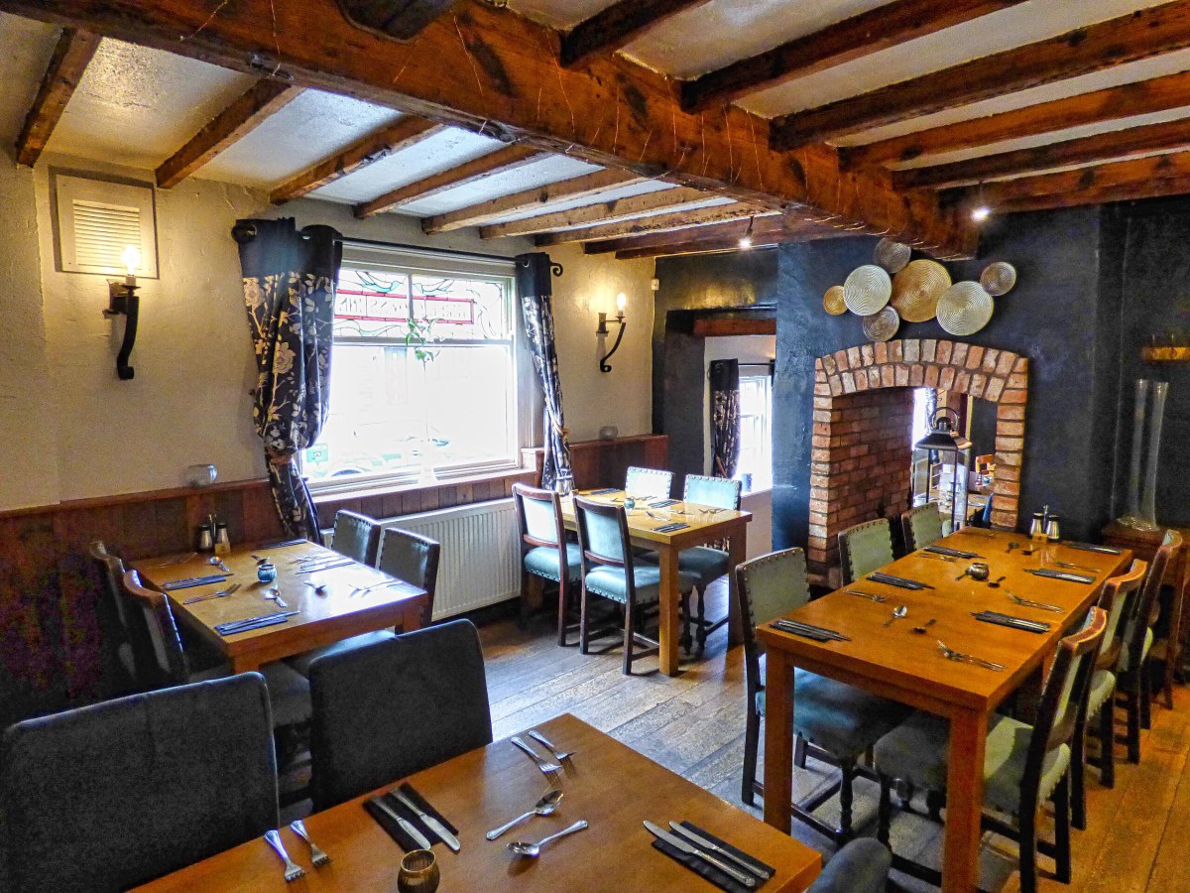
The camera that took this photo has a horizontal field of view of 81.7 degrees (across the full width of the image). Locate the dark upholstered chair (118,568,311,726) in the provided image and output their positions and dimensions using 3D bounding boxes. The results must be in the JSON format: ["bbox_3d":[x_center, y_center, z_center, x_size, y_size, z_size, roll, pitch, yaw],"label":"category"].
[{"bbox_3d":[-1.329,0.898,2.494,0.530,0.920,0.440,-7,10,-44],"label":"dark upholstered chair"}]

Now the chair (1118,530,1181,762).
[{"bbox_3d":[2.173,0.794,3.000,0.450,0.920,0.520,-6,9,-43],"label":"chair"}]

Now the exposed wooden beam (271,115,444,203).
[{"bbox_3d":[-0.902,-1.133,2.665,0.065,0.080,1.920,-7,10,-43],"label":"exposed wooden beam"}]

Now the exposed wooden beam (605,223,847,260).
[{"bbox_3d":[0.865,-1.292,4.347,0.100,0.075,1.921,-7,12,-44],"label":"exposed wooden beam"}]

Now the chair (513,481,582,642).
[{"bbox_3d":[-0.187,0.659,4.159,0.450,0.900,0.480,6,10,40],"label":"chair"}]

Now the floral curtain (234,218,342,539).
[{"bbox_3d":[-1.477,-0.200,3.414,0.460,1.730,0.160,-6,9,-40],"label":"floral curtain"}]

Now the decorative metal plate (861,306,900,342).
[{"bbox_3d":[1.595,-0.688,3.858,0.200,0.200,0.025,5,8,39],"label":"decorative metal plate"}]

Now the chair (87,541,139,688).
[{"bbox_3d":[-1.735,0.850,2.885,0.530,0.920,0.440,-7,10,-43],"label":"chair"}]

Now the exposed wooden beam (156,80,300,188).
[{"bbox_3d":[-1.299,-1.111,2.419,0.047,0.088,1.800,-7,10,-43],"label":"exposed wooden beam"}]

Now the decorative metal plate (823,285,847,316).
[{"bbox_3d":[1.405,-0.850,4.006,0.173,0.173,0.025,5,8,39],"label":"decorative metal plate"}]

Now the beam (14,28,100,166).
[{"bbox_3d":[-1.737,-1.093,2.186,0.052,0.080,1.520,-6,9,-43],"label":"beam"}]

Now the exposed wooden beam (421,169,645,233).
[{"bbox_3d":[-0.384,-1.197,3.338,0.055,0.088,1.580,-6,9,-43],"label":"exposed wooden beam"}]

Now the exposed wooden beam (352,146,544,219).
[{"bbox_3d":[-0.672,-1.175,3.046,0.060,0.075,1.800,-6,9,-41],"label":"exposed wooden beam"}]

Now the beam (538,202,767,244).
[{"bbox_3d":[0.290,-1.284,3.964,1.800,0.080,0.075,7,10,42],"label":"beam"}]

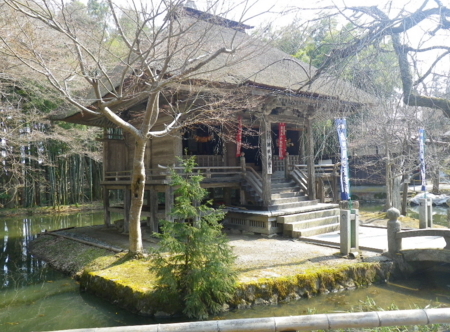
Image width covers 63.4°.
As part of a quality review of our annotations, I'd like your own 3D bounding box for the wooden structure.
[{"bbox_3d":[0.084,-1.923,14.433,10.170,8.210,8.850,-1,-2,-38],"label":"wooden structure"}]

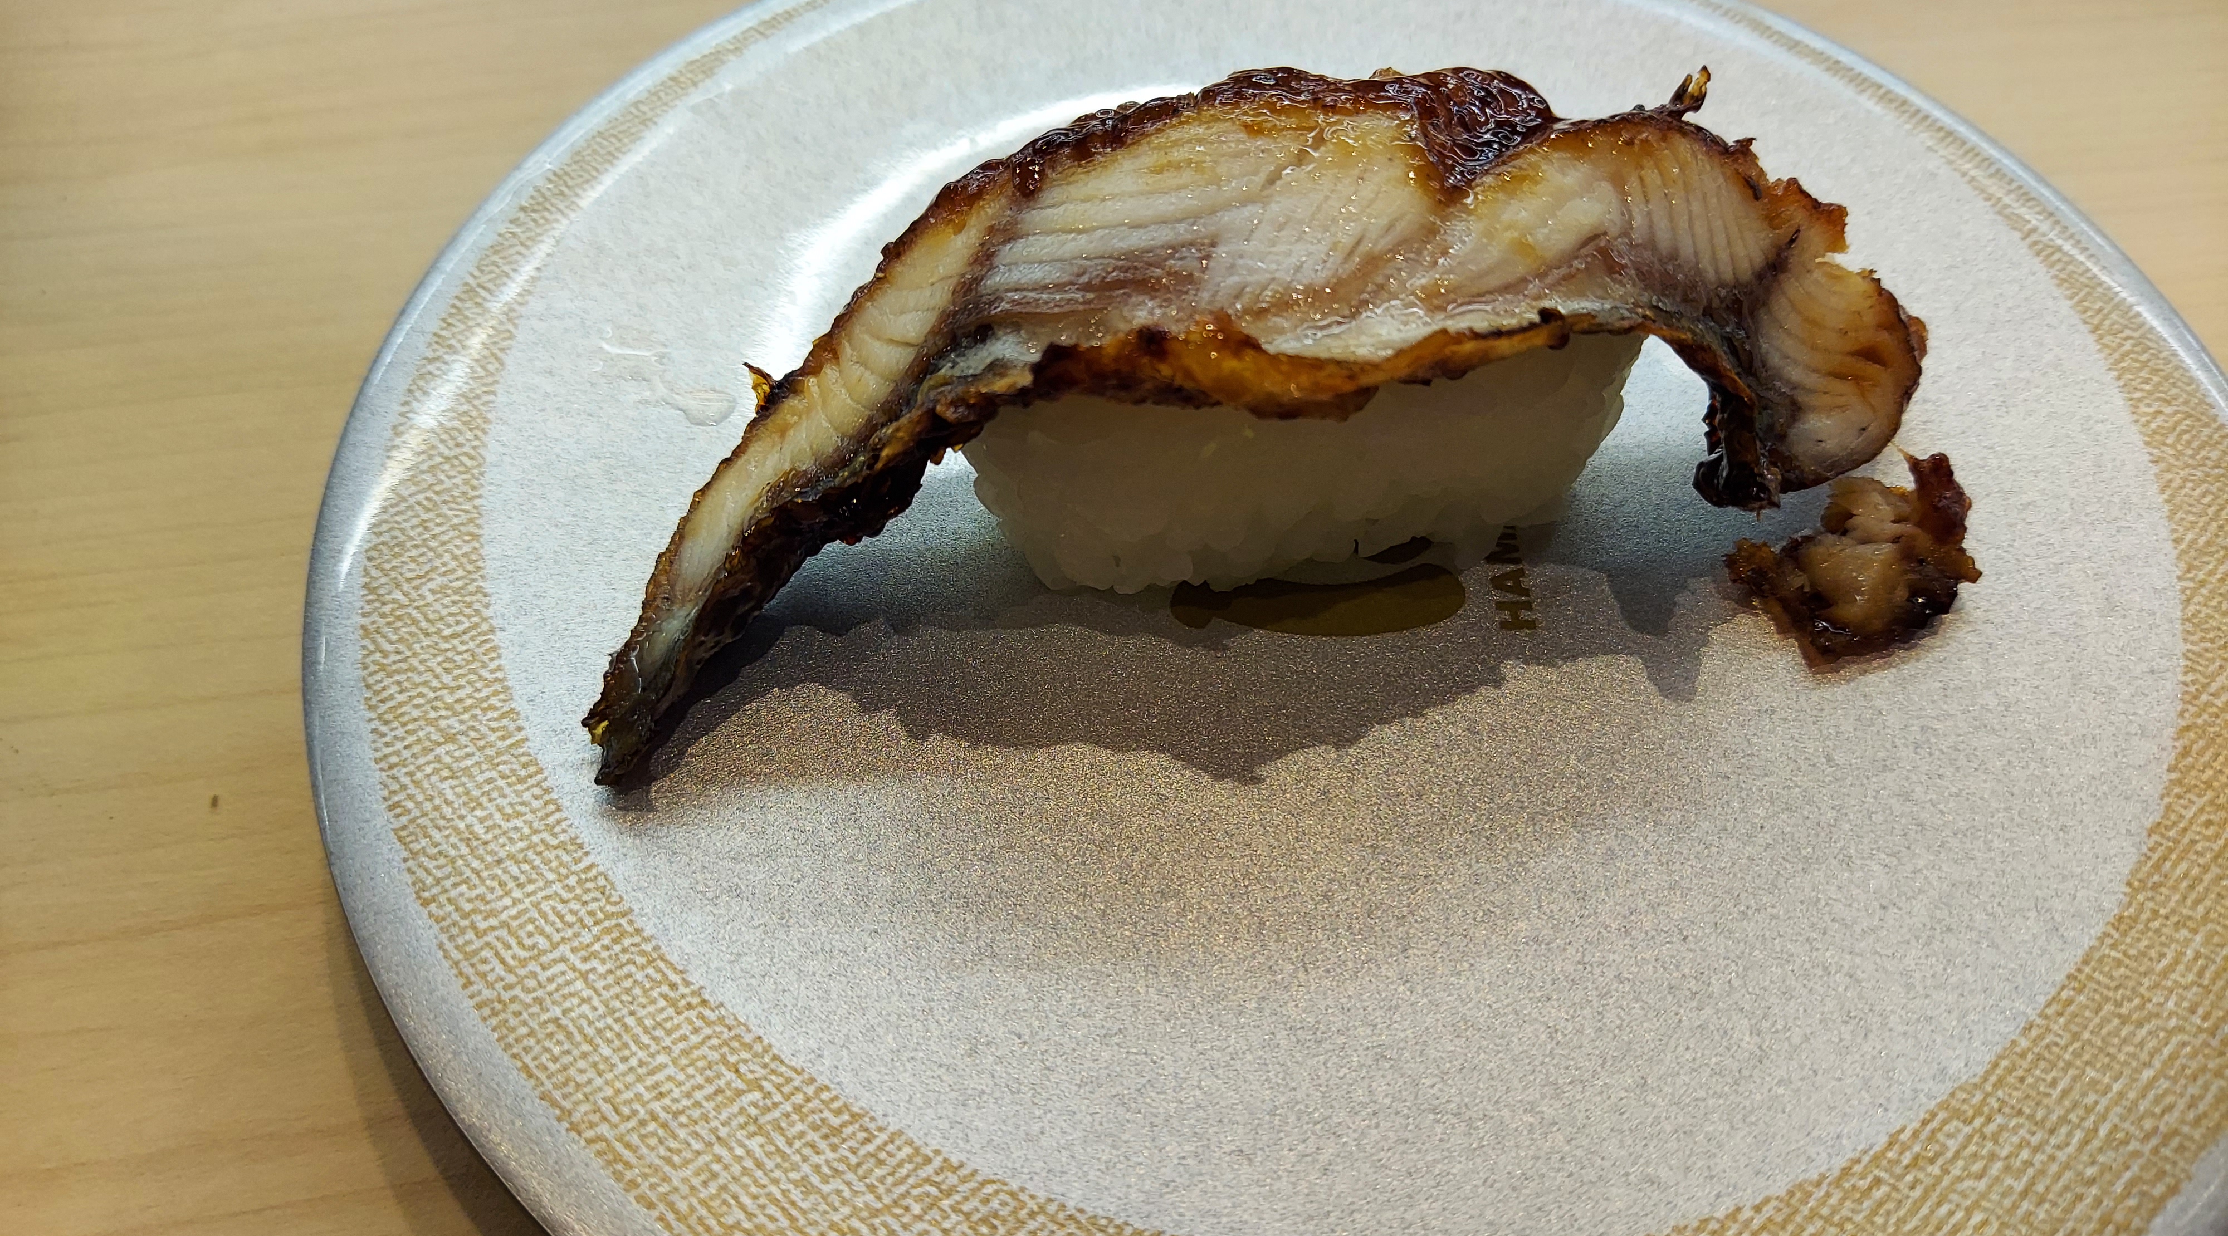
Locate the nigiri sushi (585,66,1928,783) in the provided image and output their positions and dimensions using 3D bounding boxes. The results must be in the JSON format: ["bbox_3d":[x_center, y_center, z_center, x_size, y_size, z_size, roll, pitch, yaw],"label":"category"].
[{"bbox_3d":[0.011,-0.019,0.109,0.096,0.033,0.026,-12,58,-10],"label":"nigiri sushi"}]

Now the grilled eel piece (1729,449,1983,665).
[{"bbox_3d":[0.054,-0.006,0.116,0.018,0.009,0.013,-16,59,-12],"label":"grilled eel piece"}]

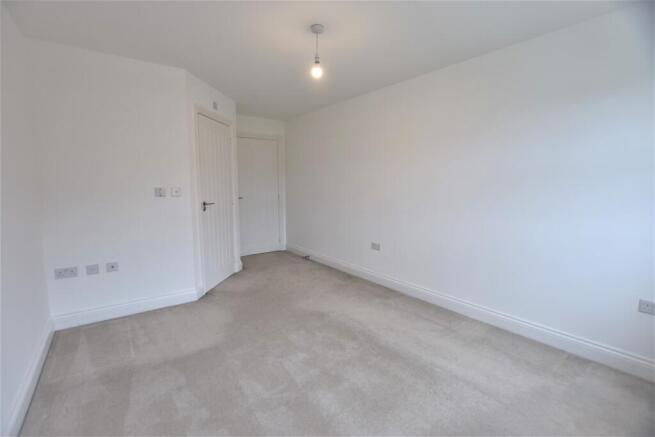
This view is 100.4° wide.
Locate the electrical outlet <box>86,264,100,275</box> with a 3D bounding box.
[{"bbox_3d":[-2.104,0.463,2.448,0.087,0.087,0.012,-4,8,-33],"label":"electrical outlet"}]

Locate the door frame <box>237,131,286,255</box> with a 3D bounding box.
[{"bbox_3d":[-1.154,-0.390,4.839,0.950,2.090,0.100,-5,9,-39],"label":"door frame"}]

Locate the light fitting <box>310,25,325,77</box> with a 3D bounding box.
[{"bbox_3d":[-0.070,-1.203,1.984,0.095,0.345,0.095,0,7,0],"label":"light fitting"}]

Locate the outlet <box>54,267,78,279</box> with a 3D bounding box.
[{"bbox_3d":[-2.252,0.478,2.354,0.146,0.087,0.012,-4,8,-33],"label":"outlet"}]

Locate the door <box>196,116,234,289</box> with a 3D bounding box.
[{"bbox_3d":[-1.351,-0.166,3.351,0.045,1.990,0.750,1,7,8],"label":"door"}]

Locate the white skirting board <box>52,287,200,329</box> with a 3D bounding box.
[{"bbox_3d":[-1.879,0.856,2.648,1.130,0.132,0.020,-4,8,-33],"label":"white skirting board"}]

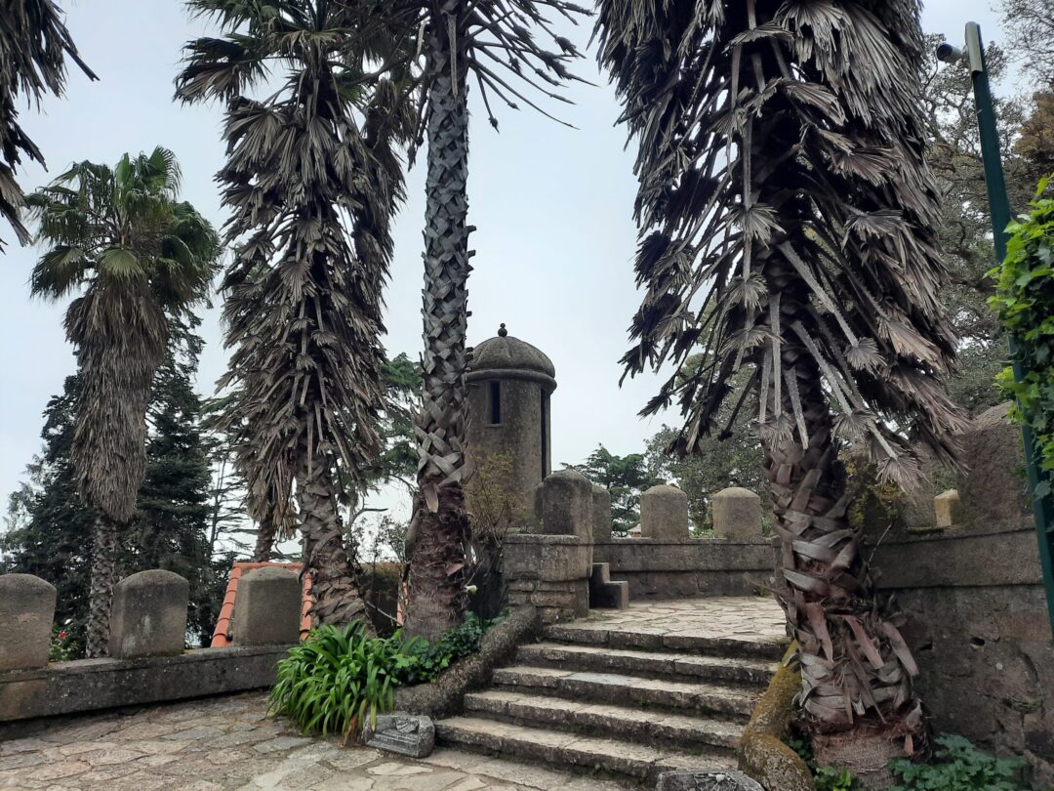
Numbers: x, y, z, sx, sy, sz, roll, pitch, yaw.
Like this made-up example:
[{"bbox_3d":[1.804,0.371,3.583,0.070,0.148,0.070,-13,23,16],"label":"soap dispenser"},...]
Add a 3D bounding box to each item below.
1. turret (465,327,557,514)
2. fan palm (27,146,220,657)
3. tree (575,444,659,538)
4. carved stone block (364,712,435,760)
[{"bbox_3d":[-0.400,0.622,12.107,1.700,3.600,1.700,-2,-11,11],"label":"turret"},{"bbox_3d":[-7.250,0.099,13.228,3.400,9.400,3.400,6,-13,-29],"label":"fan palm"},{"bbox_3d":[3.200,4.458,27.659,3.700,5.300,3.700,0,-11,0],"label":"tree"},{"bbox_3d":[-0.965,2.618,5.940,0.600,0.250,0.200,-10,-14,41],"label":"carved stone block"}]

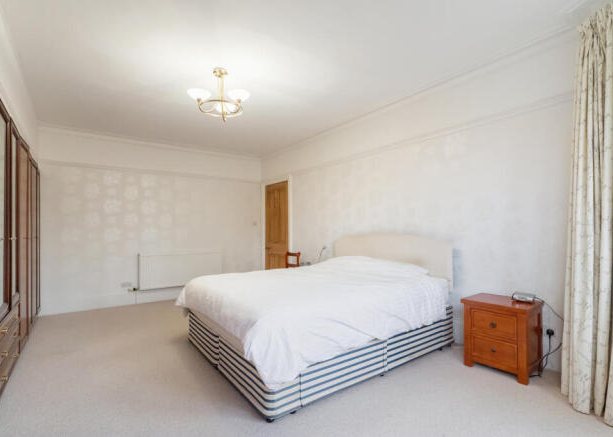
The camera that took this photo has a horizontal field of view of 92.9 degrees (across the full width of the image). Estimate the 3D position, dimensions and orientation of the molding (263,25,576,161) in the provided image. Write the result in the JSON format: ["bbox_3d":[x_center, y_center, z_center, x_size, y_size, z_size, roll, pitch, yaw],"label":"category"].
[{"bbox_3d":[0.535,-1.213,3.845,0.102,0.112,4.564,2,-3,-38],"label":"molding"}]

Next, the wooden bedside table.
[{"bbox_3d":[1.575,0.932,2.331,0.388,0.541,0.449,2,-3,-39],"label":"wooden bedside table"}]

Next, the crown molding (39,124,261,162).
[{"bbox_3d":[-2.234,-1.157,4.787,3.226,0.112,0.102,2,-3,-32],"label":"crown molding"}]

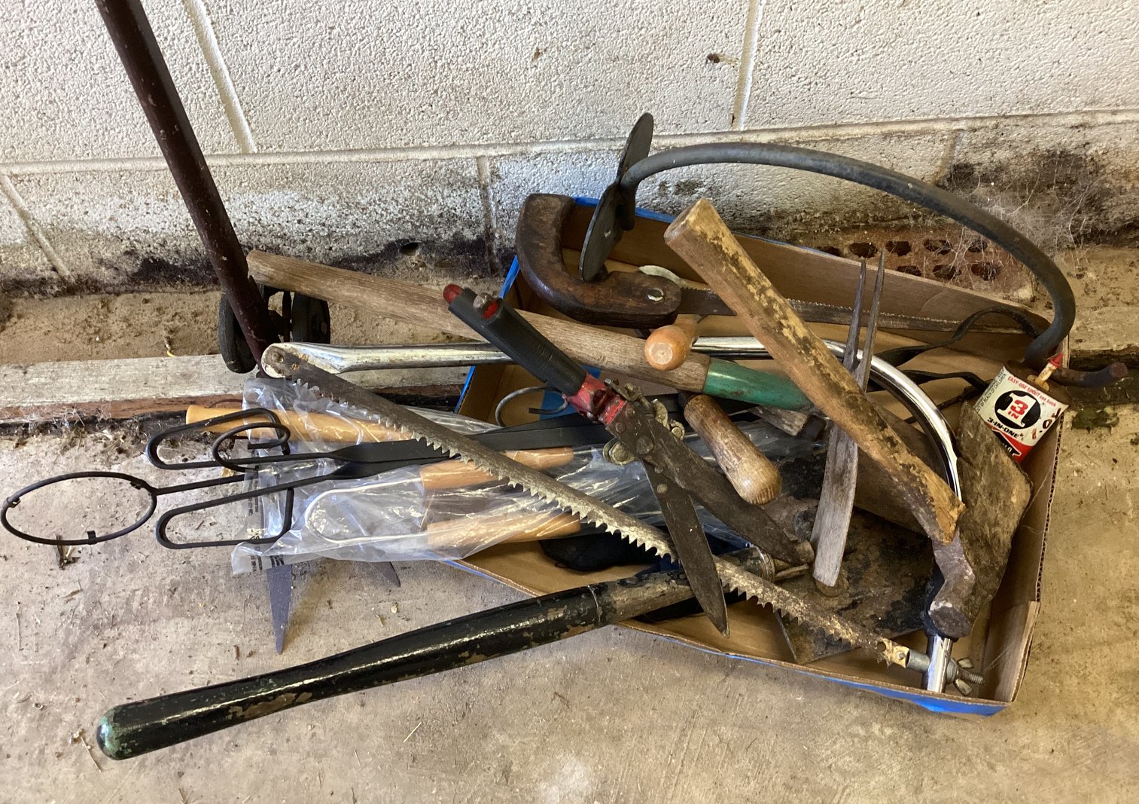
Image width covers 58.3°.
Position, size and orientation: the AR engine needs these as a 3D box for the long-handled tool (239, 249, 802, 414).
[{"bbox_3d":[-0.023,-0.053,0.837,0.485,0.036,0.036,13,58,-4],"label":"long-handled tool"}]

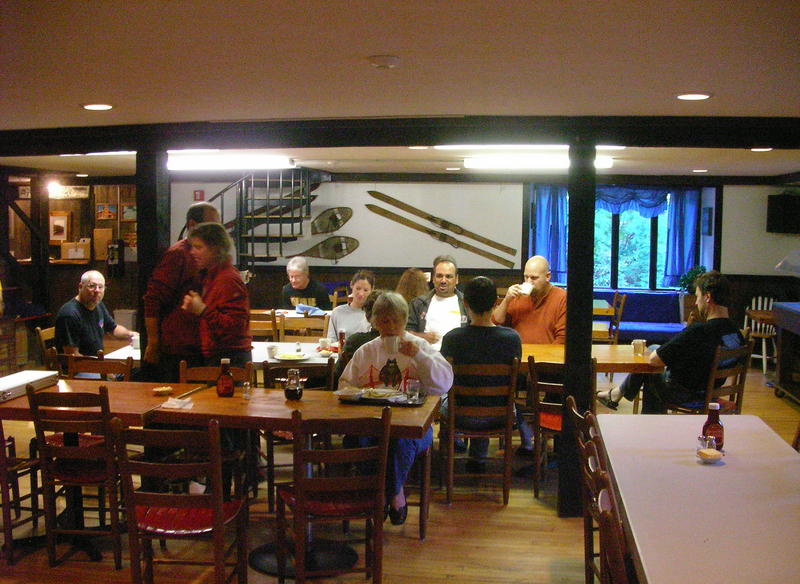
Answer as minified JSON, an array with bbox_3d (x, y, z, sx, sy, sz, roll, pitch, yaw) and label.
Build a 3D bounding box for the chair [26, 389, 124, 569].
[{"bbox_3d":[-1.441,0.833,4.101,0.440,0.870,0.470,1,5,3],"label":"chair"}]

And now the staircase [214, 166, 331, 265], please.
[{"bbox_3d":[-1.785,-0.335,10.222,1.450,2.180,1.450,1,5,8],"label":"staircase"}]

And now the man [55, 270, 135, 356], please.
[{"bbox_3d":[-1.927,0.492,5.779,0.780,1.270,0.570,3,5,22],"label":"man"}]

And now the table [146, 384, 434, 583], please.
[{"bbox_3d":[-0.445,0.902,4.125,1.200,0.755,0.650,2,5,9],"label":"table"}]

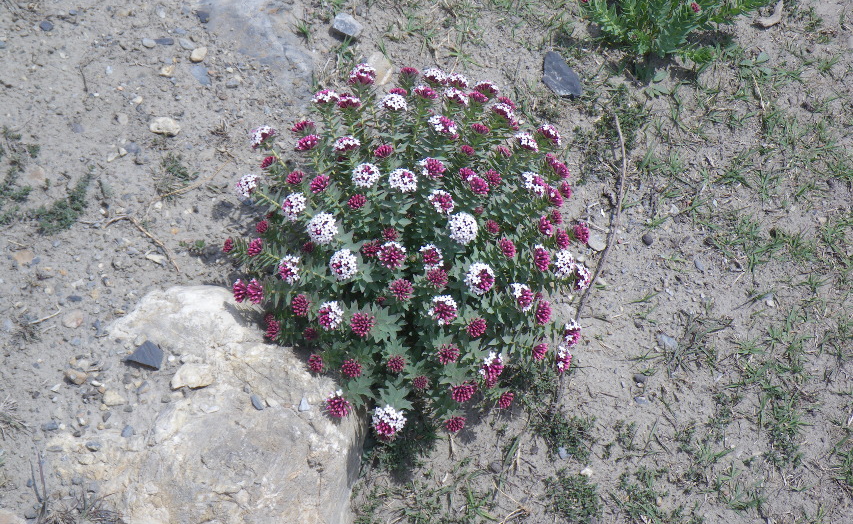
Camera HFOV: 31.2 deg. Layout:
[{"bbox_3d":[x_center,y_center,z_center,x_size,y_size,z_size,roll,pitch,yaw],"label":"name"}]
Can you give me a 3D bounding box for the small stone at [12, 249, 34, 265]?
[{"bbox_3d":[-0.512,-0.007,1.955,0.023,0.014,0.027,-36,61,-23],"label":"small stone"}]

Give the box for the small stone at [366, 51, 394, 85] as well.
[{"bbox_3d":[-0.064,-0.271,2.144,0.037,0.025,0.059,-4,54,-3],"label":"small stone"}]

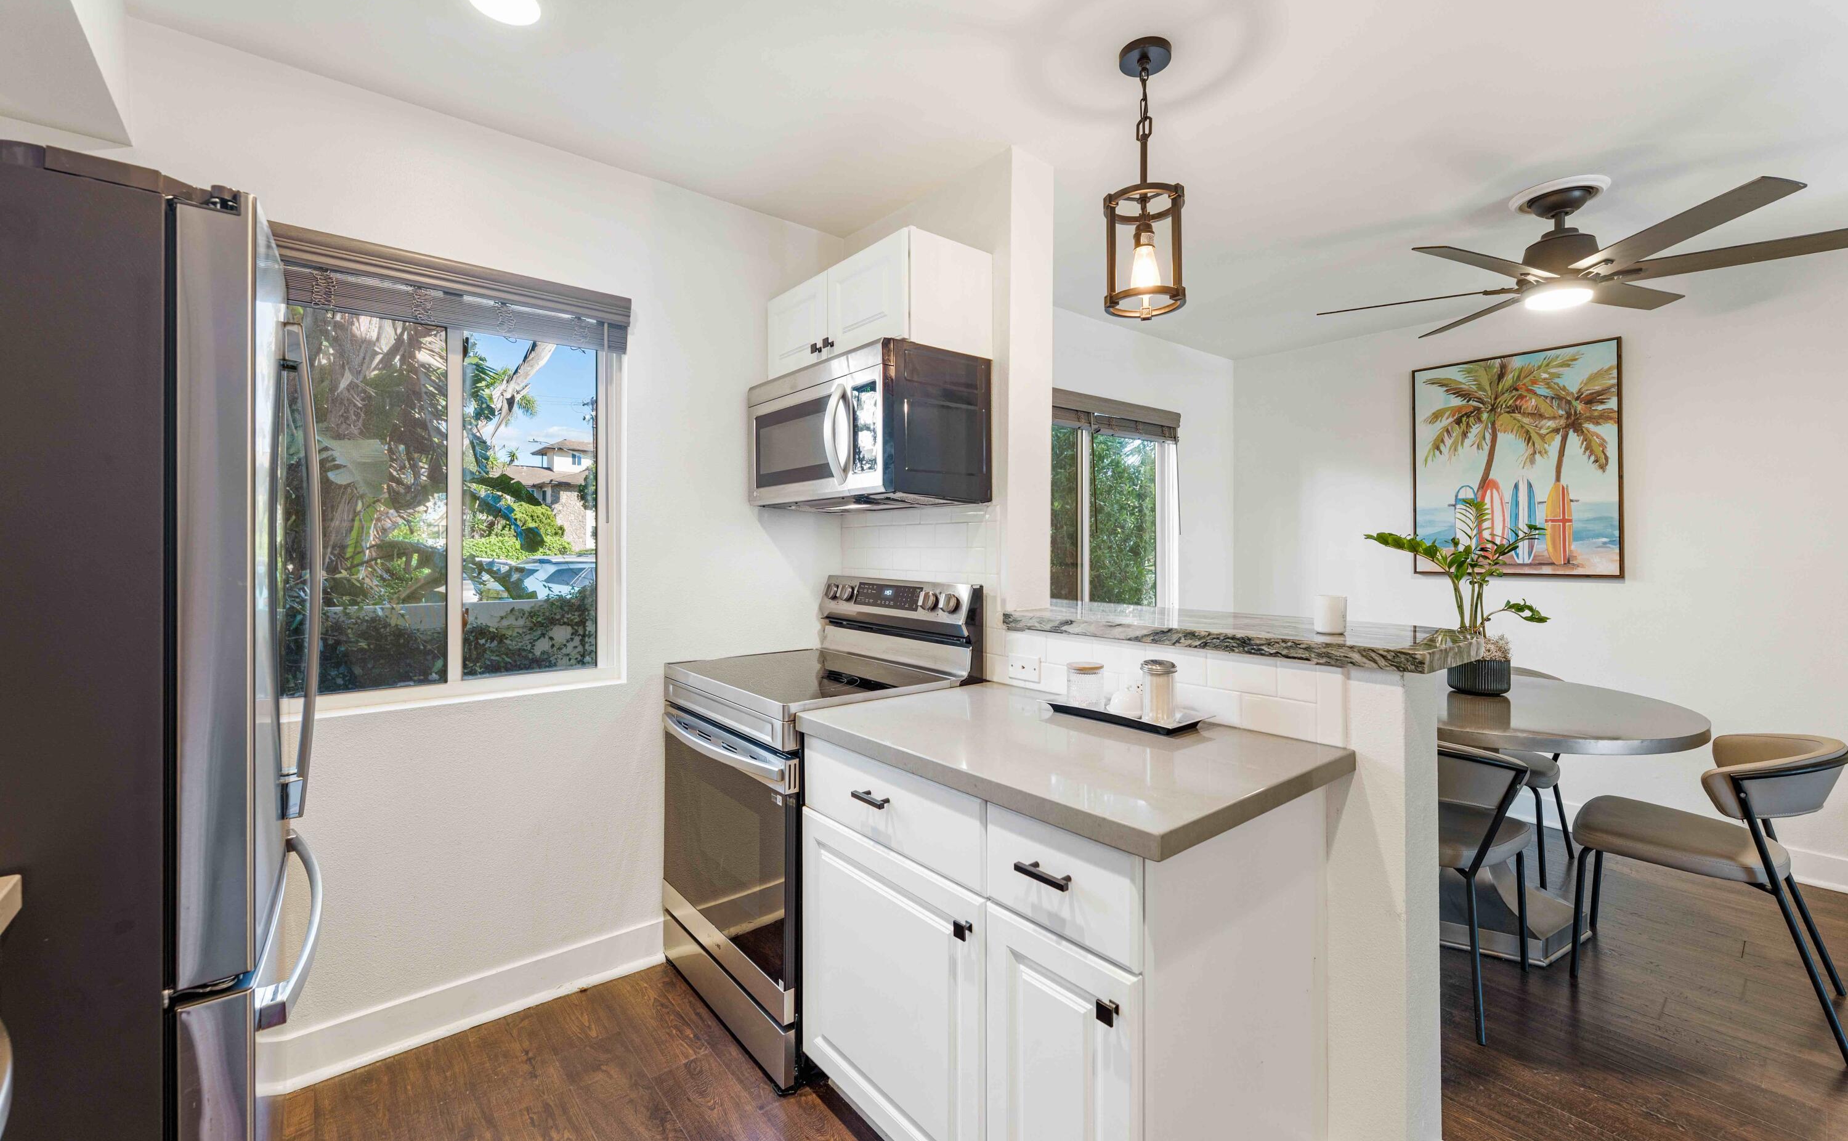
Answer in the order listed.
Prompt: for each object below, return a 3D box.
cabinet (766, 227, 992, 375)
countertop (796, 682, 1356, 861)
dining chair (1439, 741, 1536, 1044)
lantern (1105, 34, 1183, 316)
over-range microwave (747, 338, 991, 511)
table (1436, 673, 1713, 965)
[{"bbox_3d":[-0.164,-0.764,2.277,0.320,0.306,0.757,-1,1,-40],"label":"cabinet"},{"bbox_3d":[0.261,0.358,1.517,0.661,0.037,0.945,-1,1,-40],"label":"countertop"},{"bbox_3d":[1.500,0.845,2.231,0.550,0.775,0.540,-1,1,-40],"label":"dining chair"},{"bbox_3d":[0.514,-0.904,1.669,0.178,0.586,0.178,0,1,0],"label":"lantern"},{"bbox_3d":[-0.204,-0.406,2.248,0.420,0.408,0.752,-1,1,-40],"label":"over-range microwave"},{"bbox_3d":[1.925,0.841,2.697,1.370,0.757,1.370,-1,1,-40],"label":"table"}]

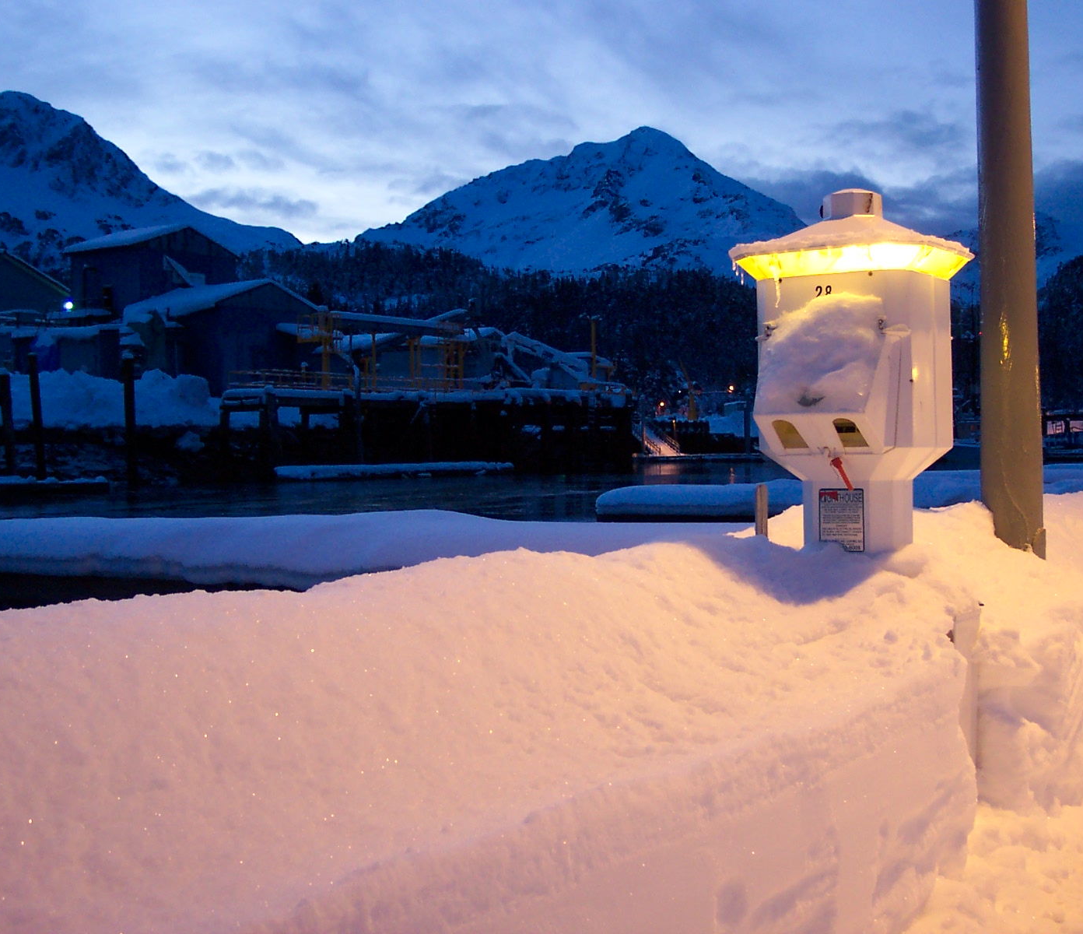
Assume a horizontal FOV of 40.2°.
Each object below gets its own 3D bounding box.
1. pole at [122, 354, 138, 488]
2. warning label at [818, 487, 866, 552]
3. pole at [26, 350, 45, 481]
[{"bbox_3d":[-13.871,-1.533,49.960,0.320,4.477,0.320,-2,1,-15],"label":"pole"},{"bbox_3d":[0.560,0.100,2.750,0.087,0.117,0.004,-1,1,32],"label":"warning label"},{"bbox_3d":[-17.031,-1.654,49.961,0.300,4.354,0.300,-4,1,-19],"label":"pole"}]

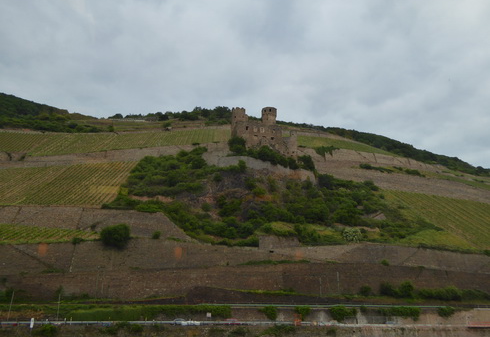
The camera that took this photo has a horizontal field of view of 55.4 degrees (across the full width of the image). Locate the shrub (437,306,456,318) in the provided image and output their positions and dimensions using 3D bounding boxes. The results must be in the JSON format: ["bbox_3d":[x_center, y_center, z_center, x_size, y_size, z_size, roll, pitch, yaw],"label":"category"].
[{"bbox_3d":[63.110,44.910,146.330,5.400,3.700,3.000,0,-19,0],"label":"shrub"}]

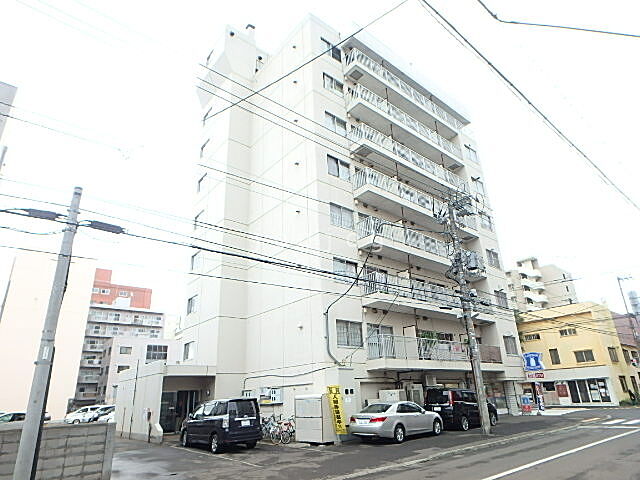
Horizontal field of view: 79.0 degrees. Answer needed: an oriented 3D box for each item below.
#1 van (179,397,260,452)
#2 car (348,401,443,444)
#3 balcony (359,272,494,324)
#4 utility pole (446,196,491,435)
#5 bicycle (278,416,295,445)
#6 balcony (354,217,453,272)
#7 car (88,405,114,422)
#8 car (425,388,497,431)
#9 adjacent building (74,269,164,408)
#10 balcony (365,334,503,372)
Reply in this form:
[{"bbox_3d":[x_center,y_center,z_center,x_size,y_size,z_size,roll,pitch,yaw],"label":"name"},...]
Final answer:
[{"bbox_3d":[-4.175,7.613,16.147,1.710,1.850,4.630,15,-28,-36],"label":"van"},{"bbox_3d":[3.484,7.822,16.899,4.895,1.455,1.800,18,-30,-41],"label":"car"},{"bbox_3d":[6.882,3.722,22.857,11.478,1.500,1.054,16,-28,-37],"label":"balcony"},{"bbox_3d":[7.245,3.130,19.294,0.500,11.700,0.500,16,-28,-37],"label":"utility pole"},{"bbox_3d":[-1.371,8.169,16.760,0.550,1.050,1.650,-5,-22,7],"label":"bicycle"},{"bbox_3d":[6.781,0.915,23.993,11.478,1.500,1.054,16,-28,-37],"label":"balcony"},{"bbox_3d":[-19.955,17.244,38.274,4.400,1.600,1.700,16,-28,-37],"label":"car"},{"bbox_3d":[7.625,8.944,20.644,4.690,1.840,1.720,17,-29,-38],"label":"car"},{"bbox_3d":[-43.876,22.191,84.001,15.500,28.000,12.000,16,-28,-37],"label":"adjacent building"},{"bbox_3d":[6.984,6.530,21.722,11.478,1.500,1.054,16,-28,-37],"label":"balcony"}]

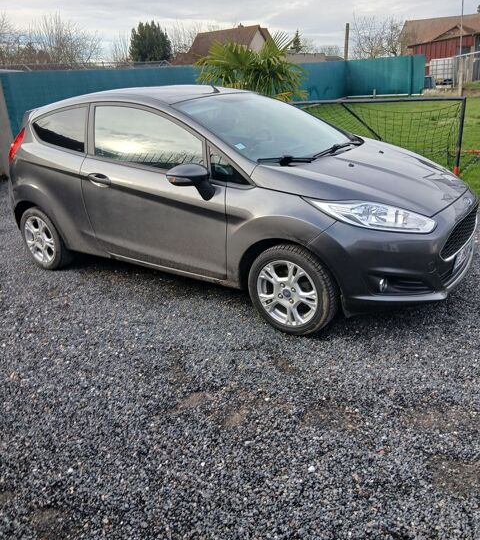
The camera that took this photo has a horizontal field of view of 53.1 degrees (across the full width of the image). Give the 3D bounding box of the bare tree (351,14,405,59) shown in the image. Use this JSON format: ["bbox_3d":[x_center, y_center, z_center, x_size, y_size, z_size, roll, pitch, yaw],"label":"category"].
[{"bbox_3d":[8.524,-13.309,30.373,3.600,5.044,3.500,-2,21,0],"label":"bare tree"}]

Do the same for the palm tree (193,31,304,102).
[{"bbox_3d":[0.244,-3.747,10.351,2.300,2.462,2.300,-2,21,0],"label":"palm tree"}]

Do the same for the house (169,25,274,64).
[{"bbox_3d":[-1.661,-20.568,47.772,8.600,6.687,7.200,14,27,36],"label":"house"}]

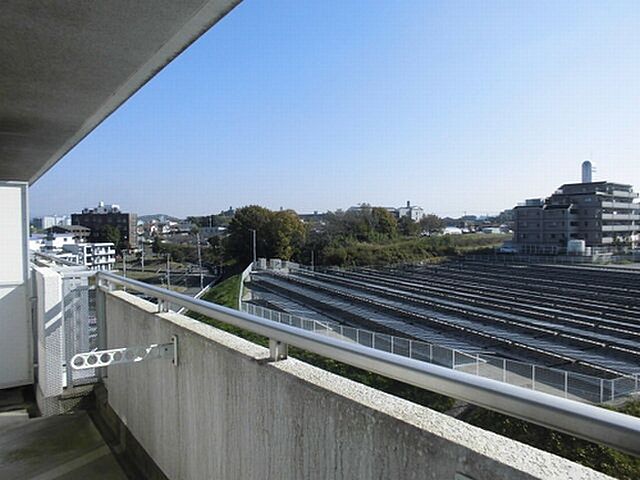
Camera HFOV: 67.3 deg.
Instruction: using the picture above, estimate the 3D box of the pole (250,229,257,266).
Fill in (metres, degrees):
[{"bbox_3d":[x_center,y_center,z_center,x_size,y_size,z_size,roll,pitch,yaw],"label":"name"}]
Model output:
[{"bbox_3d":[-15.494,1.747,112.000,1.400,8.800,0.400,-1,2,0],"label":"pole"}]

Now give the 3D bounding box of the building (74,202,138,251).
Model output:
[{"bbox_3d":[-91.561,-5.757,205.000,23.800,19.800,10.500,-1,2,-2],"label":"building"}]

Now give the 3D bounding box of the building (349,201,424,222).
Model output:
[{"bbox_3d":[34.065,-13.938,250.000,38.000,12.500,13.000,0,2,21],"label":"building"}]

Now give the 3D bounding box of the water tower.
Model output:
[{"bbox_3d":[67.284,-16.941,121.000,2.400,5.900,2.400,0,2,27],"label":"water tower"}]

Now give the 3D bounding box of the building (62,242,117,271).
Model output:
[{"bbox_3d":[-77.175,5.965,162.000,10.000,9.300,11.500,0,2,28],"label":"building"}]

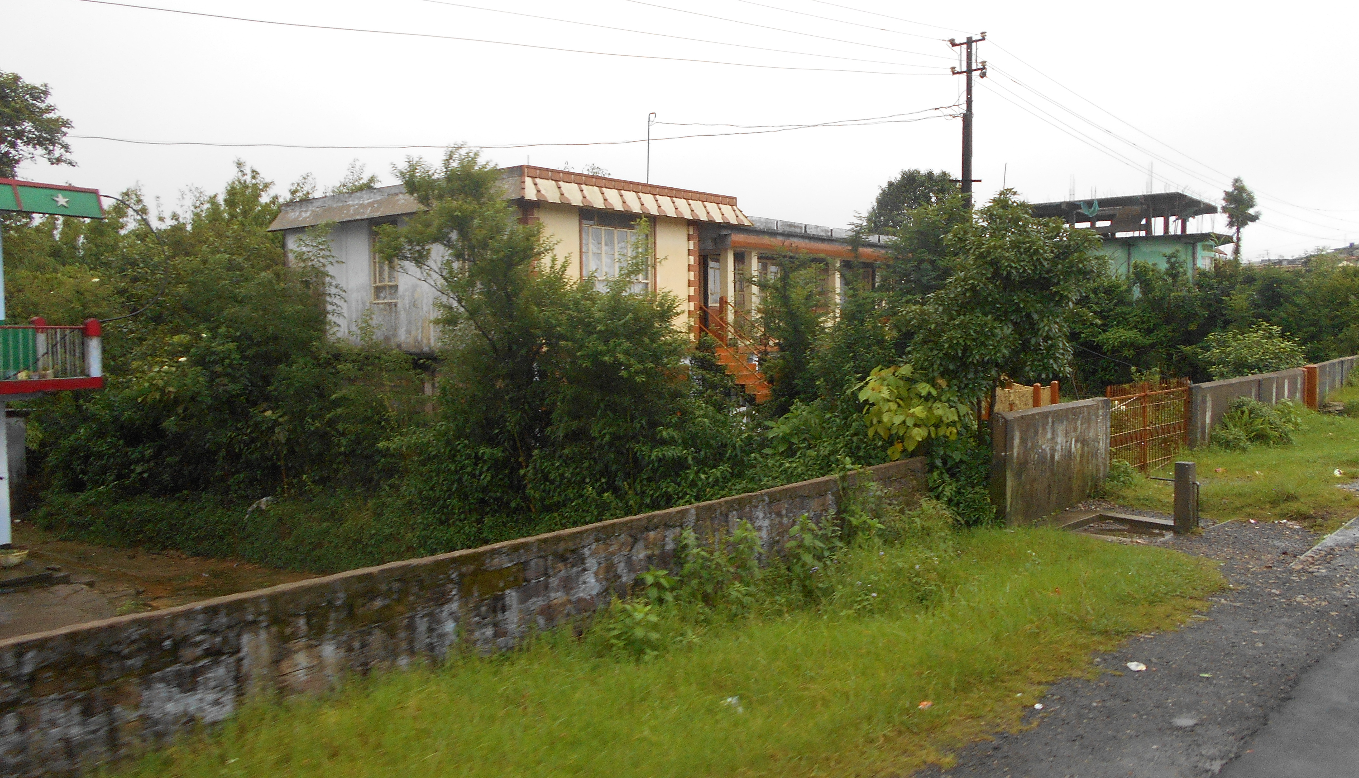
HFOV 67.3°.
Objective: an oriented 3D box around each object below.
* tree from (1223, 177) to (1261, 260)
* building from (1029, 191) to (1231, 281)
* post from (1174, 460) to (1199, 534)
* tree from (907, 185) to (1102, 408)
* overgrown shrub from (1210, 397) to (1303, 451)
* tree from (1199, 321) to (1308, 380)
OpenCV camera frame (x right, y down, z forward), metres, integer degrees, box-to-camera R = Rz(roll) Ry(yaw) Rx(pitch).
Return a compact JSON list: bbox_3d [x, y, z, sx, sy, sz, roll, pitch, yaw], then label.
[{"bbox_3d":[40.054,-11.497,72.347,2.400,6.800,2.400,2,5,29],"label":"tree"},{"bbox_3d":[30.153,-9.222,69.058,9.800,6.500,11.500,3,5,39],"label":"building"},{"bbox_3d":[5.560,1.181,11.219,0.190,0.790,0.190,4,6,44],"label":"post"},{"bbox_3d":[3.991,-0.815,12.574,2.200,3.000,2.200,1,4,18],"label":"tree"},{"bbox_3d":[9.158,0.474,16.280,1.000,0.800,1.600,4,6,44],"label":"overgrown shrub"},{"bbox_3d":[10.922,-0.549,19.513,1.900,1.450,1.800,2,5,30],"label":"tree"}]

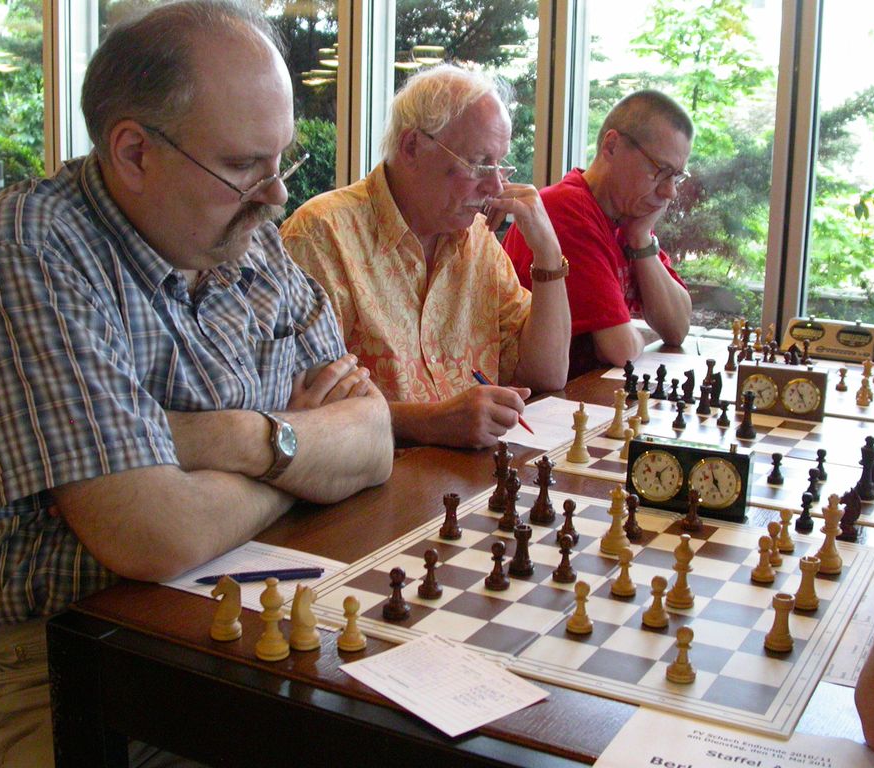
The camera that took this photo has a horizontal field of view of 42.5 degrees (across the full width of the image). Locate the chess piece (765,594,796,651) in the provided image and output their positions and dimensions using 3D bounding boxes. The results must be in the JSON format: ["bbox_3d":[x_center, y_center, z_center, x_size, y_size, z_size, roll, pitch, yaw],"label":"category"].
[{"bbox_3d":[0.314,0.215,1.020,0.027,0.053,0.027,7,14,29],"label":"chess piece"}]

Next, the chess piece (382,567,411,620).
[{"bbox_3d":[-0.038,0.200,1.085,0.026,0.048,0.026,0,12,-2],"label":"chess piece"}]

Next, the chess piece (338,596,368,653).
[{"bbox_3d":[-0.076,0.213,1.011,0.026,0.049,0.026,1,12,0],"label":"chess piece"}]

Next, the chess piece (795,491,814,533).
[{"bbox_3d":[0.440,0.151,1.339,0.026,0.048,0.026,7,14,29],"label":"chess piece"}]

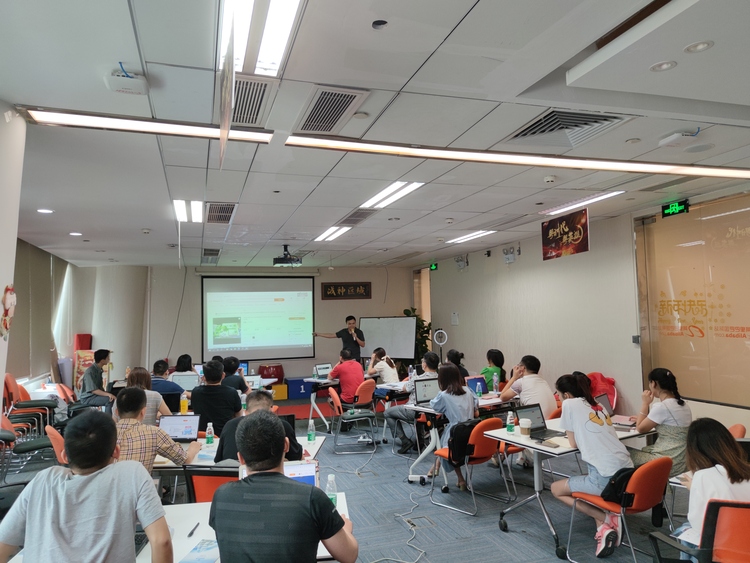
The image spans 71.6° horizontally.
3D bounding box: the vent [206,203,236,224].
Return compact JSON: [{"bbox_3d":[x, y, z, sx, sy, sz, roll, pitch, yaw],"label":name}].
[{"bbox_3d":[-1.689,-0.748,5.681,0.300,0.060,1.170,0,-4,-19],"label":"vent"}]

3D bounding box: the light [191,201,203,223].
[{"bbox_3d":[-1.854,-0.725,5.441,0.110,0.050,1.160,-1,-4,-19],"label":"light"}]

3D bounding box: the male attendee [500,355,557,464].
[{"bbox_3d":[1.575,1.357,5.133,0.520,1.230,0.820,1,-4,-31],"label":"male attendee"}]

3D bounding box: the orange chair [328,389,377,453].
[{"bbox_3d":[-0.303,1.729,6.642,0.560,0.800,0.470,-1,-4,-6],"label":"orange chair"}]

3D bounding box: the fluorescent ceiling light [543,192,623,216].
[{"bbox_3d":[2.180,-0.844,5.616,0.240,0.050,1.190,-1,-4,-19],"label":"fluorescent ceiling light"}]

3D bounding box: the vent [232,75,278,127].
[{"bbox_3d":[-0.712,-0.968,2.790,0.300,0.060,0.660,0,-4,-19],"label":"vent"}]

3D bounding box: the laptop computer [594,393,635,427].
[{"bbox_3d":[2.000,1.055,4.332,0.330,0.210,0.280,1,-5,-38],"label":"laptop computer"}]

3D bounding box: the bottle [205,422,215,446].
[{"bbox_3d":[-1.260,1.166,3.957,0.062,0.188,0.062,-1,-4,-19],"label":"bottle"}]

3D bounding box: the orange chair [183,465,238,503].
[{"bbox_3d":[-0.873,1.501,3.232,0.550,0.900,0.600,-2,-4,-2],"label":"orange chair"}]

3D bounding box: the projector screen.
[{"bbox_3d":[-2.458,0.802,11.228,2.360,1.760,0.040,-1,-4,-19],"label":"projector screen"}]

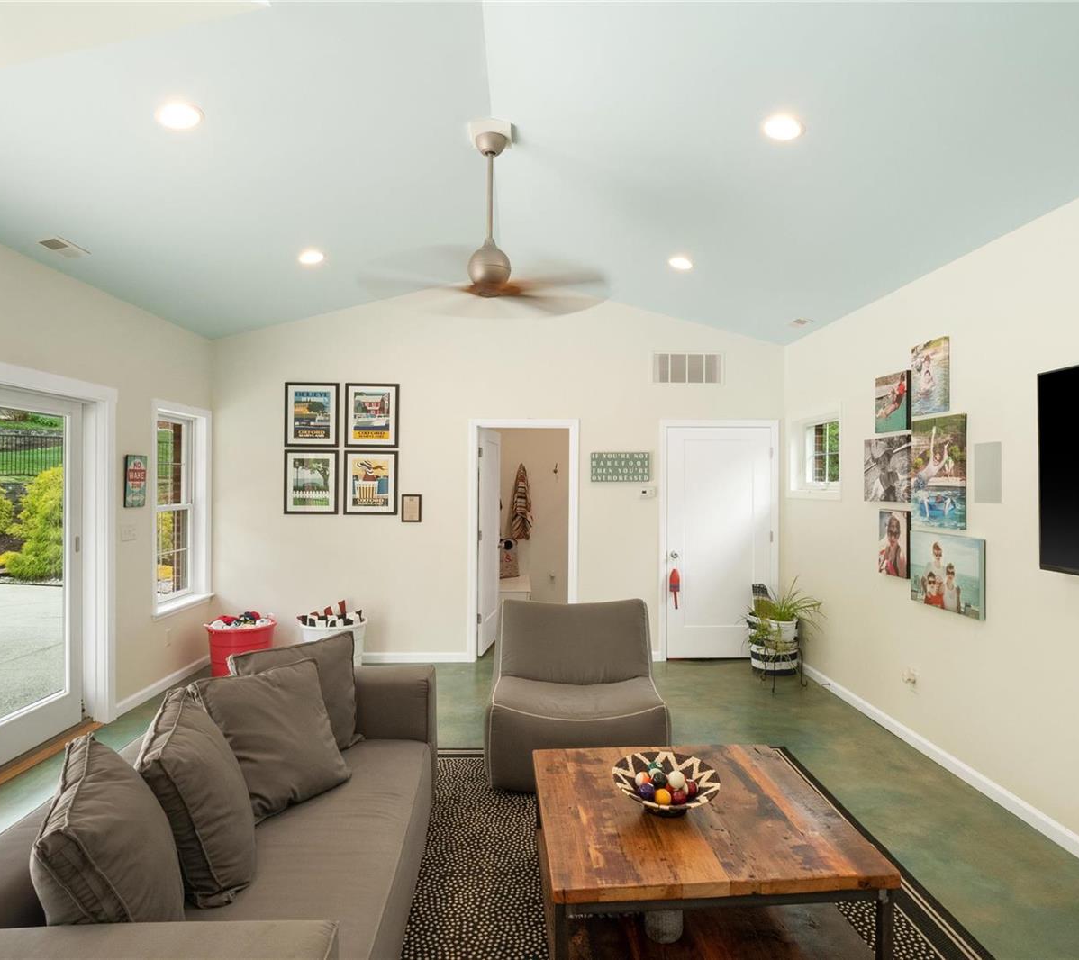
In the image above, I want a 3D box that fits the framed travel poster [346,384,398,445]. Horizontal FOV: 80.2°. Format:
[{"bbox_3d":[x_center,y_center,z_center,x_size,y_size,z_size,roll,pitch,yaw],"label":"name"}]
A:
[{"bbox_3d":[-1.447,-0.556,5.555,0.460,0.558,0.026,0,0,-2],"label":"framed travel poster"}]

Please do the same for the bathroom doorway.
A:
[{"bbox_3d":[-0.134,0.533,5.657,0.980,2.110,0.140,0,0,-2],"label":"bathroom doorway"}]

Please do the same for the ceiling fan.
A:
[{"bbox_3d":[-0.256,-1.365,3.308,1.290,0.870,1.290,0,0,-2],"label":"ceiling fan"}]

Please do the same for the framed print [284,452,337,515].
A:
[{"bbox_3d":[-1.942,0.021,5.469,0.460,0.537,0.025,0,0,-2],"label":"framed print"}]

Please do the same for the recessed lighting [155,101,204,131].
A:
[{"bbox_3d":[-1.474,-1.489,2.620,0.180,0.040,0.180,-13,1,-2],"label":"recessed lighting"}]

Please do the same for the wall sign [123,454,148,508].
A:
[{"bbox_3d":[-2.797,0.012,4.423,0.028,0.357,0.228,0,0,-2],"label":"wall sign"}]

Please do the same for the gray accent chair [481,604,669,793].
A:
[{"bbox_3d":[0.216,1.177,3.703,0.930,0.820,0.920,0,0,2],"label":"gray accent chair"}]

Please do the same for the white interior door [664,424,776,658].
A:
[{"bbox_3d":[1.591,0.557,5.683,0.940,2.040,0.045,0,0,-2],"label":"white interior door"}]

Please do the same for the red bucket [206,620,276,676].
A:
[{"bbox_3d":[-2.374,1.359,5.108,0.530,0.420,0.500,0,0,-2],"label":"red bucket"}]

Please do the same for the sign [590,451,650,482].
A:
[{"bbox_3d":[0.713,-0.110,5.623,0.525,0.262,0.027,0,0,-2],"label":"sign"}]

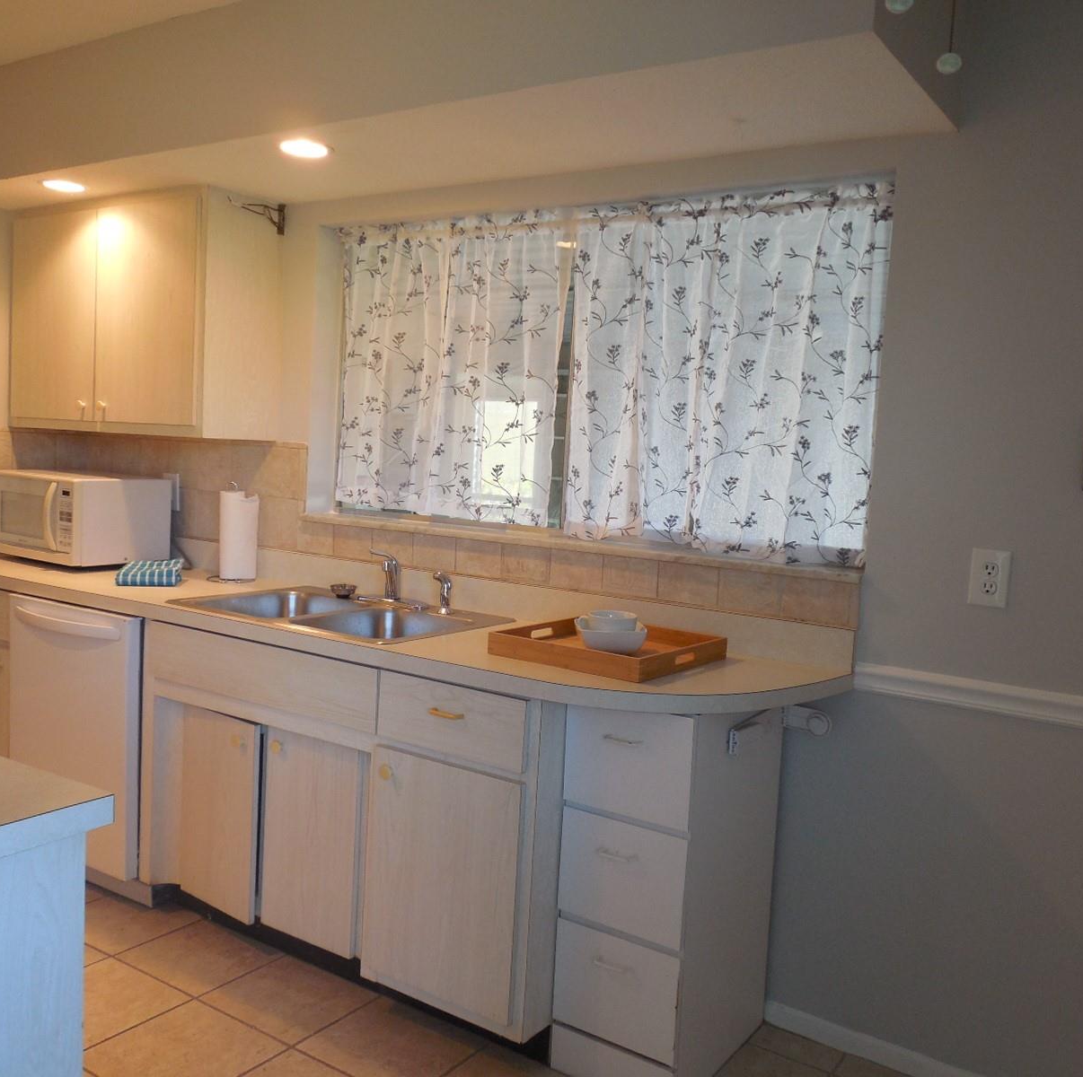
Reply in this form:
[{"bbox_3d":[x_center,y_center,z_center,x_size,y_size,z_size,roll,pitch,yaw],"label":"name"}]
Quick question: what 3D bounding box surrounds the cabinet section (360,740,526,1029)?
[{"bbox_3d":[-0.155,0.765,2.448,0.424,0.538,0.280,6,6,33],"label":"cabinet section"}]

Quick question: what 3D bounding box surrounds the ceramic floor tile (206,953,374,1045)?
[{"bbox_3d":[-0.637,1.156,2.606,0.319,0.010,0.284,6,6,32],"label":"ceramic floor tile"}]

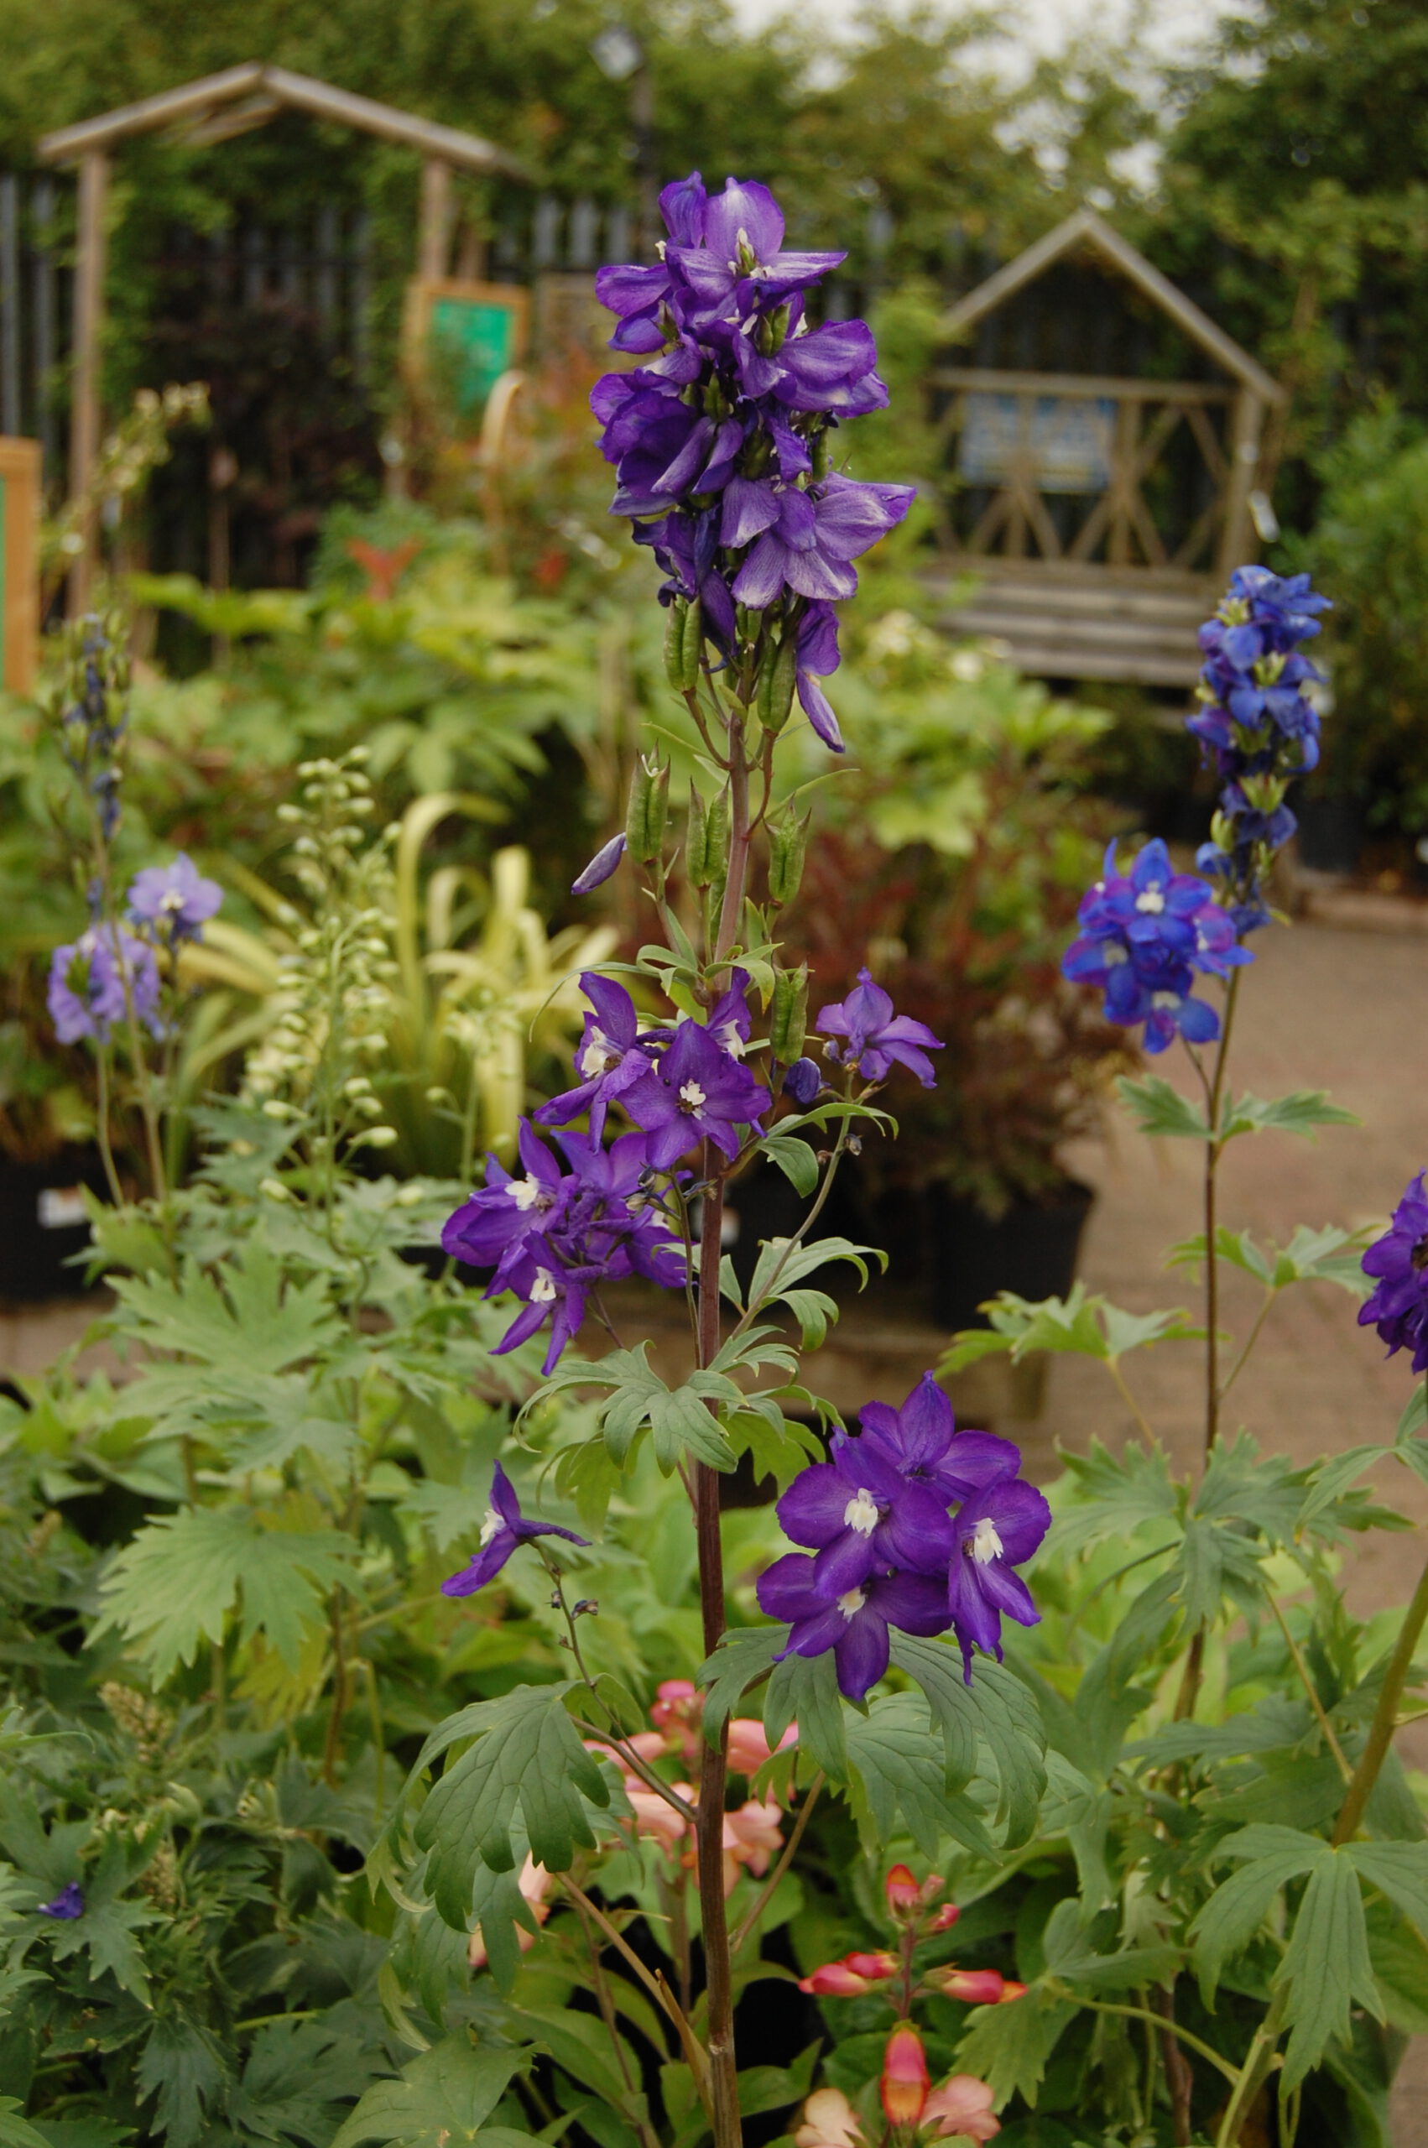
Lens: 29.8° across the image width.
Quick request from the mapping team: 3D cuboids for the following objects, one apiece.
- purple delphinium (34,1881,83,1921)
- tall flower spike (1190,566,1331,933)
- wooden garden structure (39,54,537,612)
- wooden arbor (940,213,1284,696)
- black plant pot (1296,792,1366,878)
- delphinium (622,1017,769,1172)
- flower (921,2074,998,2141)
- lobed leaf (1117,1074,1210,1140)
[{"bbox_3d":[-0.273,0.345,1.120,0.021,0.014,0.018,4,12,0],"label":"purple delphinium"},{"bbox_3d":[0.266,-0.158,1.310,0.063,0.174,0.063,6,12,0],"label":"tall flower spike"},{"bbox_3d":[-1.333,-1.799,8.021,1.340,2.200,0.620,5,12,4],"label":"wooden garden structure"},{"bbox_3d":[1.108,-1.715,8.618,1.220,2.000,0.650,7,13,15],"label":"wooden arbor"},{"bbox_3d":[1.630,-0.633,7.100,0.220,0.220,0.220,4,12,0],"label":"black plant pot"},{"bbox_3d":[-0.006,0.007,0.920,0.050,0.051,0.031,4,12,0],"label":"delphinium"},{"bbox_3d":[0.095,0.397,1.030,0.027,0.023,0.026,-2,14,-26],"label":"flower"},{"bbox_3d":[0.226,0.017,1.350,0.046,0.030,0.045,4,12,0],"label":"lobed leaf"}]

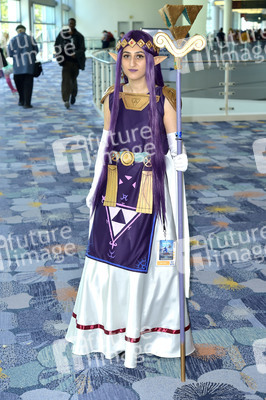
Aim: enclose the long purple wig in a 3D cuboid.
[{"bbox_3d":[-0.007,-0.368,3.251,0.340,0.897,0.300,3,15,15],"label":"long purple wig"}]

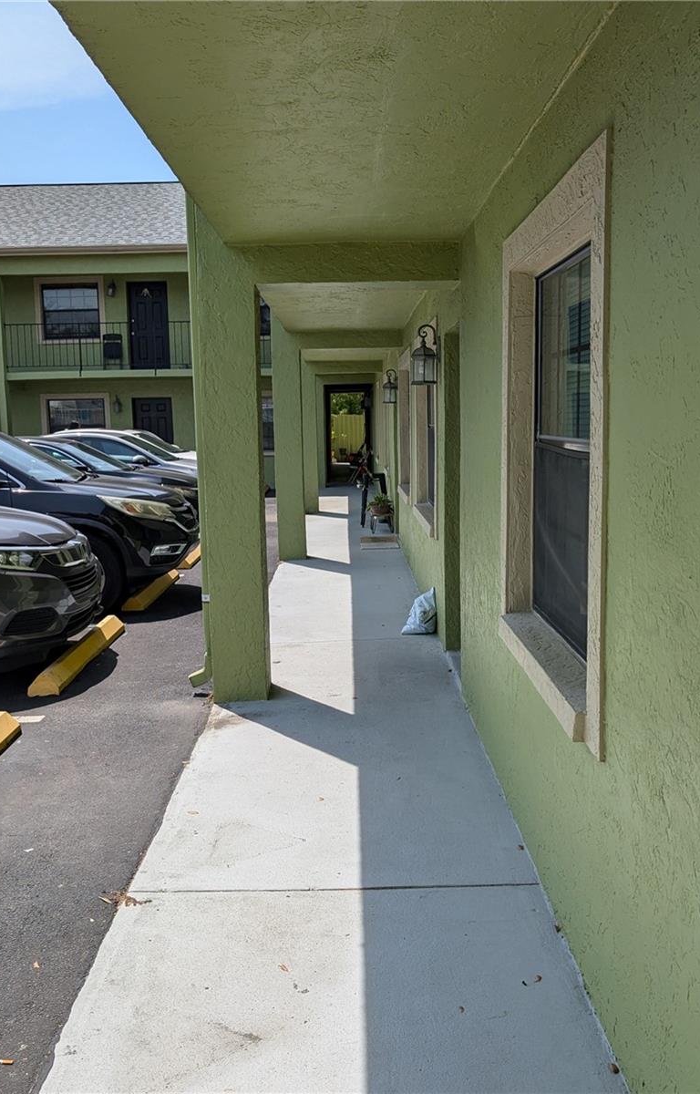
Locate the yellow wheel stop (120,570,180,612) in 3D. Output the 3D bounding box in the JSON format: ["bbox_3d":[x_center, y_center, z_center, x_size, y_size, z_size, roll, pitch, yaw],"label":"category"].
[{"bbox_3d":[-1.946,0.392,9.951,0.205,0.130,1.830,-1,8,0],"label":"yellow wheel stop"}]

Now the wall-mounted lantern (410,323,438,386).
[{"bbox_3d":[0.512,-1.296,6.810,0.192,0.399,0.175,-1,8,0],"label":"wall-mounted lantern"}]

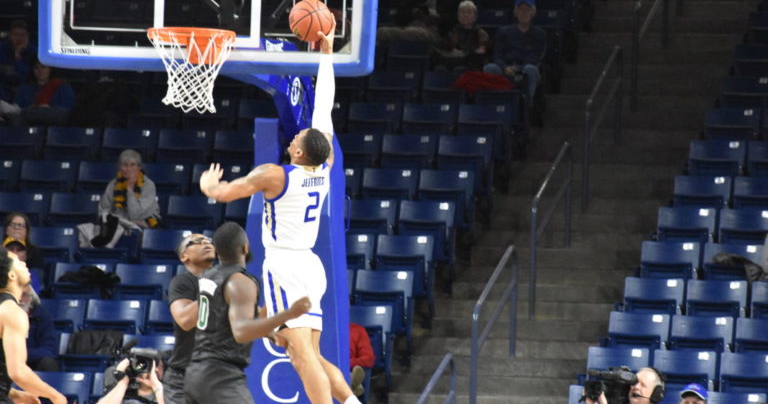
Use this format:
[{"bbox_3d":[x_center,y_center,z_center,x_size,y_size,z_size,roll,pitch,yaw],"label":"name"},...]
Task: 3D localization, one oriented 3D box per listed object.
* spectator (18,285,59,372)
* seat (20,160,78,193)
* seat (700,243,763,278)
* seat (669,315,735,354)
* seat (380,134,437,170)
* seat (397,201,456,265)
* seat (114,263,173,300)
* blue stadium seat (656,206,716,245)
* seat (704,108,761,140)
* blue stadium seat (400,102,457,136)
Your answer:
[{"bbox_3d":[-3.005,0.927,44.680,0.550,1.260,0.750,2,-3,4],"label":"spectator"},{"bbox_3d":[-2.978,0.026,47.527,0.500,0.780,0.500,1,-2,12],"label":"seat"},{"bbox_3d":[2.836,0.731,44.568,0.510,0.780,0.500,1,-2,12],"label":"seat"},{"bbox_3d":[2.479,1.312,42.978,0.510,0.820,0.500,1,-3,13],"label":"seat"},{"bbox_3d":[0.195,-0.200,47.760,0.500,0.780,0.500,1,-2,12],"label":"seat"},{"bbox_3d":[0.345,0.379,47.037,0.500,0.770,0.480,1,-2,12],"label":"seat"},{"bbox_3d":[-2.015,0.897,44.680,0.500,0.780,0.500,1,-2,12],"label":"seat"},{"bbox_3d":[2.487,0.453,45.408,0.510,0.820,0.500,1,-3,13],"label":"blue stadium seat"},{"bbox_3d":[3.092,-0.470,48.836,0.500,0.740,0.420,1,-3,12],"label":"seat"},{"bbox_3d":[0.330,-0.472,48.347,0.510,0.820,0.500,1,-3,13],"label":"blue stadium seat"}]

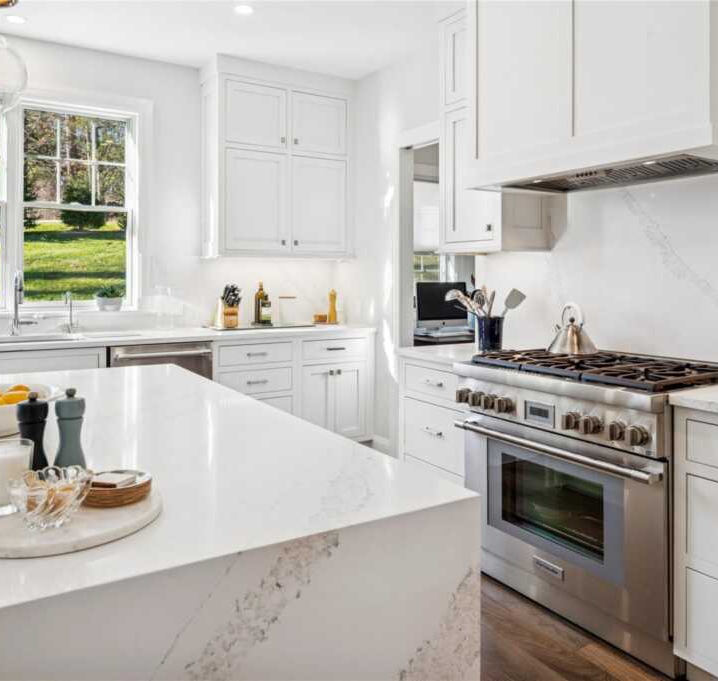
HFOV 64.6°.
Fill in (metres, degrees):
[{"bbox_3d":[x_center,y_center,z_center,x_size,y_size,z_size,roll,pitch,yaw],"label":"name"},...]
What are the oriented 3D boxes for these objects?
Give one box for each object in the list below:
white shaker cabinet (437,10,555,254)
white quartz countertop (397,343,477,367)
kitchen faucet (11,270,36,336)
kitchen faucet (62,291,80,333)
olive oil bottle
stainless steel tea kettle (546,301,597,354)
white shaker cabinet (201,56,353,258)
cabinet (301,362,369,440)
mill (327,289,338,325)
[{"bbox_3d":[0.709,-1.125,3.004,0.335,1.310,0.440,-3,5,-35],"label":"white shaker cabinet"},{"bbox_3d":[0.593,0.076,2.907,0.635,0.037,0.440,-3,5,-35],"label":"white quartz countertop"},{"bbox_3d":[-2.125,-0.237,3.590,0.140,0.410,0.230,-2,4,-35],"label":"kitchen faucet"},{"bbox_3d":[-1.910,-0.188,3.750,0.090,0.280,0.150,-1,4,-15],"label":"kitchen faucet"},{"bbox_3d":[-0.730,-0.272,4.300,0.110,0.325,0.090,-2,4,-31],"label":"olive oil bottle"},{"bbox_3d":[0.978,-0.060,2.604,0.215,0.220,0.215,3,5,40],"label":"stainless steel tea kettle"},{"bbox_3d":[-0.629,-1.364,4.458,1.090,1.440,0.350,-2,4,-29],"label":"white shaker cabinet"},{"bbox_3d":[-0.337,0.432,4.450,0.580,0.600,0.560,-2,4,-29],"label":"cabinet"},{"bbox_3d":[-0.212,-0.271,4.554,0.072,0.280,0.072,-2,4,-31],"label":"mill"}]

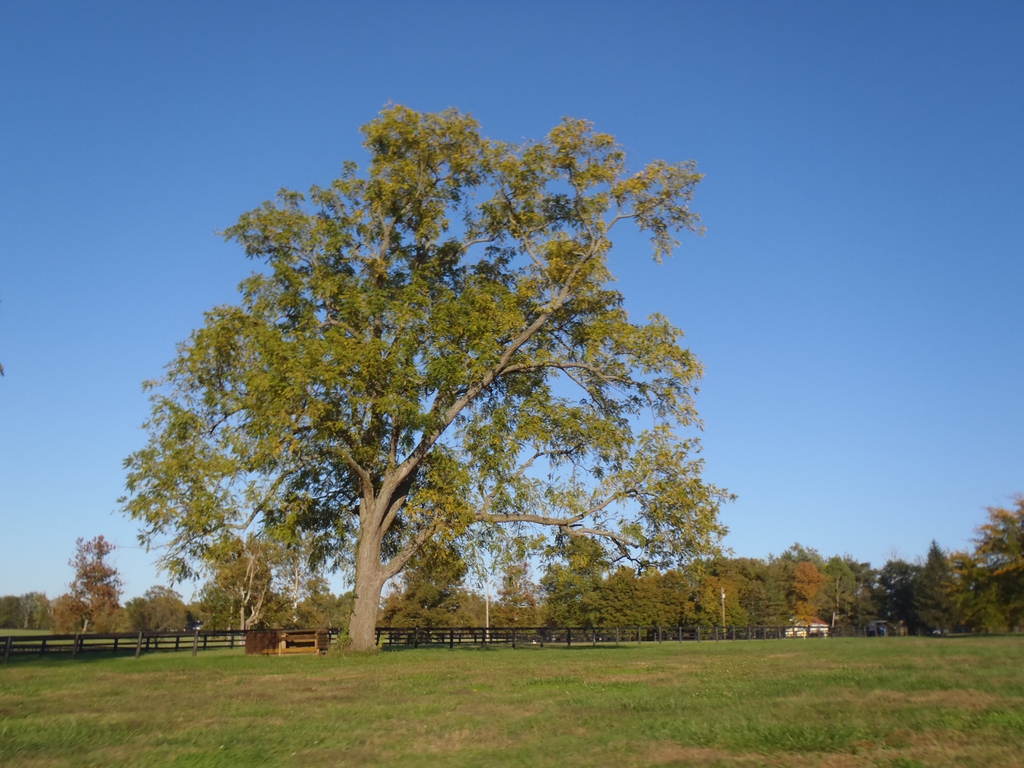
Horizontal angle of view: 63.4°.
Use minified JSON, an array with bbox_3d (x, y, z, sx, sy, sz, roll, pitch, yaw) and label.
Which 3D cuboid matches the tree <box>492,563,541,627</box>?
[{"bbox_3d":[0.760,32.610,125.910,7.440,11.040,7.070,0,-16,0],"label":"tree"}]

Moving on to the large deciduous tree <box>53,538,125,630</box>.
[{"bbox_3d":[-49.880,23.660,97.560,7.170,11.200,6.450,8,-18,-25],"label":"large deciduous tree"}]

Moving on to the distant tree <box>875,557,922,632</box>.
[{"bbox_3d":[53.570,29.460,114.800,6.060,10.320,6.060,-7,-18,23],"label":"distant tree"}]

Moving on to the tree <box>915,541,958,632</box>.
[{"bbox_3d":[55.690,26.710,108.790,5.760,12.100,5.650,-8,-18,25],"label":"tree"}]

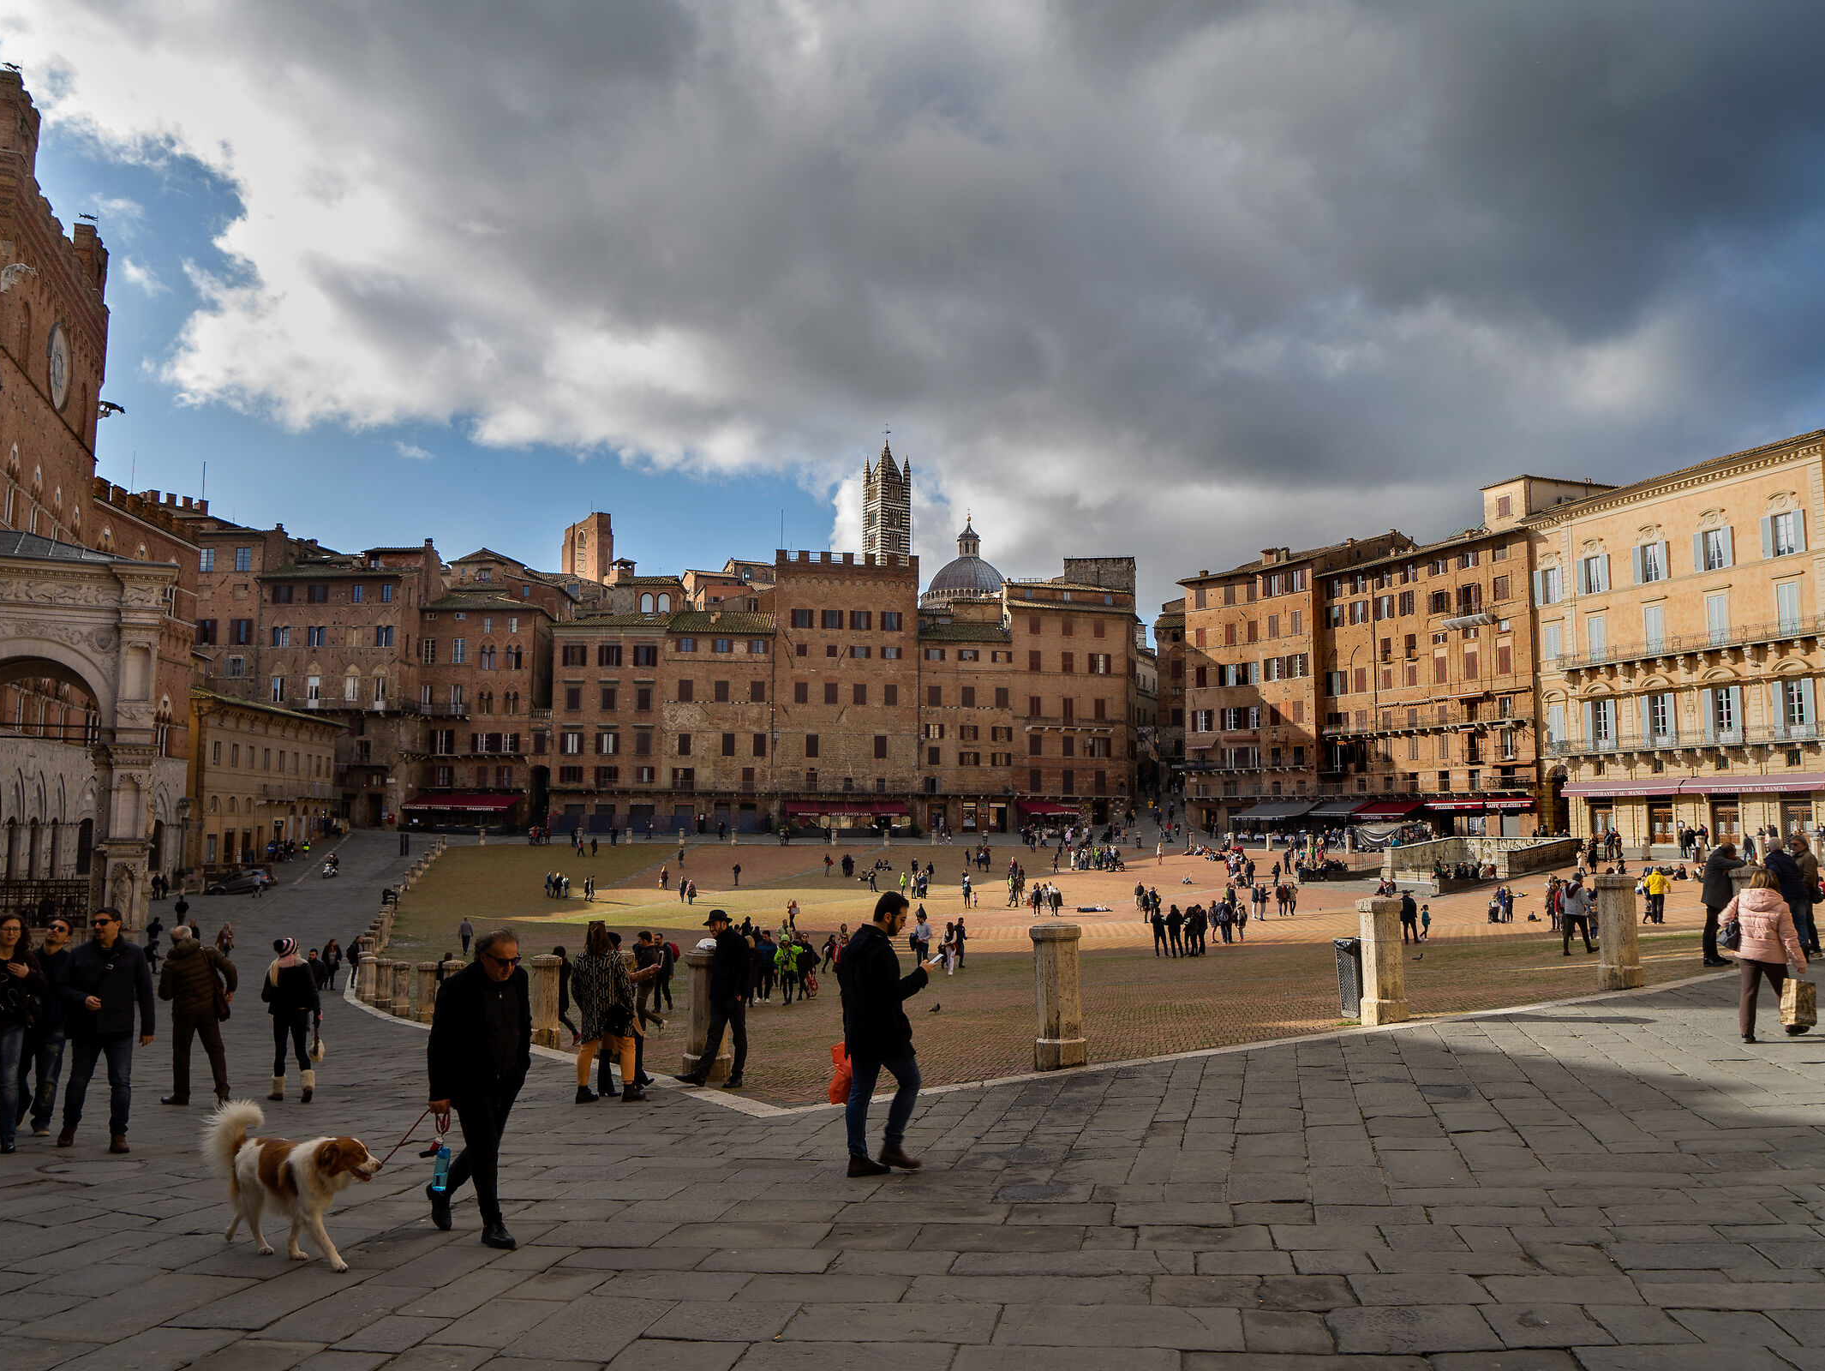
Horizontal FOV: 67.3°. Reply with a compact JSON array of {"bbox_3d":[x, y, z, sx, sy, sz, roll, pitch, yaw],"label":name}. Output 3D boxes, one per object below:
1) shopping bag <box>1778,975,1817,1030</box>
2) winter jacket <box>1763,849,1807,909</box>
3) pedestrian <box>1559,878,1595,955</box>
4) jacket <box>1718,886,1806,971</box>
[{"bbox_3d":[8.360,2.983,12.928,0.300,0.460,0.170,2,-6,-23],"label":"shopping bag"},{"bbox_3d":[12.409,2.766,19.500,0.550,0.800,0.500,-5,-8,41],"label":"winter jacket"},{"bbox_3d":[14.462,4.952,29.700,0.600,1.730,0.550,2,-6,-15],"label":"pedestrian"},{"bbox_3d":[8.129,2.312,13.100,0.700,0.750,0.420,-4,-7,36],"label":"jacket"}]

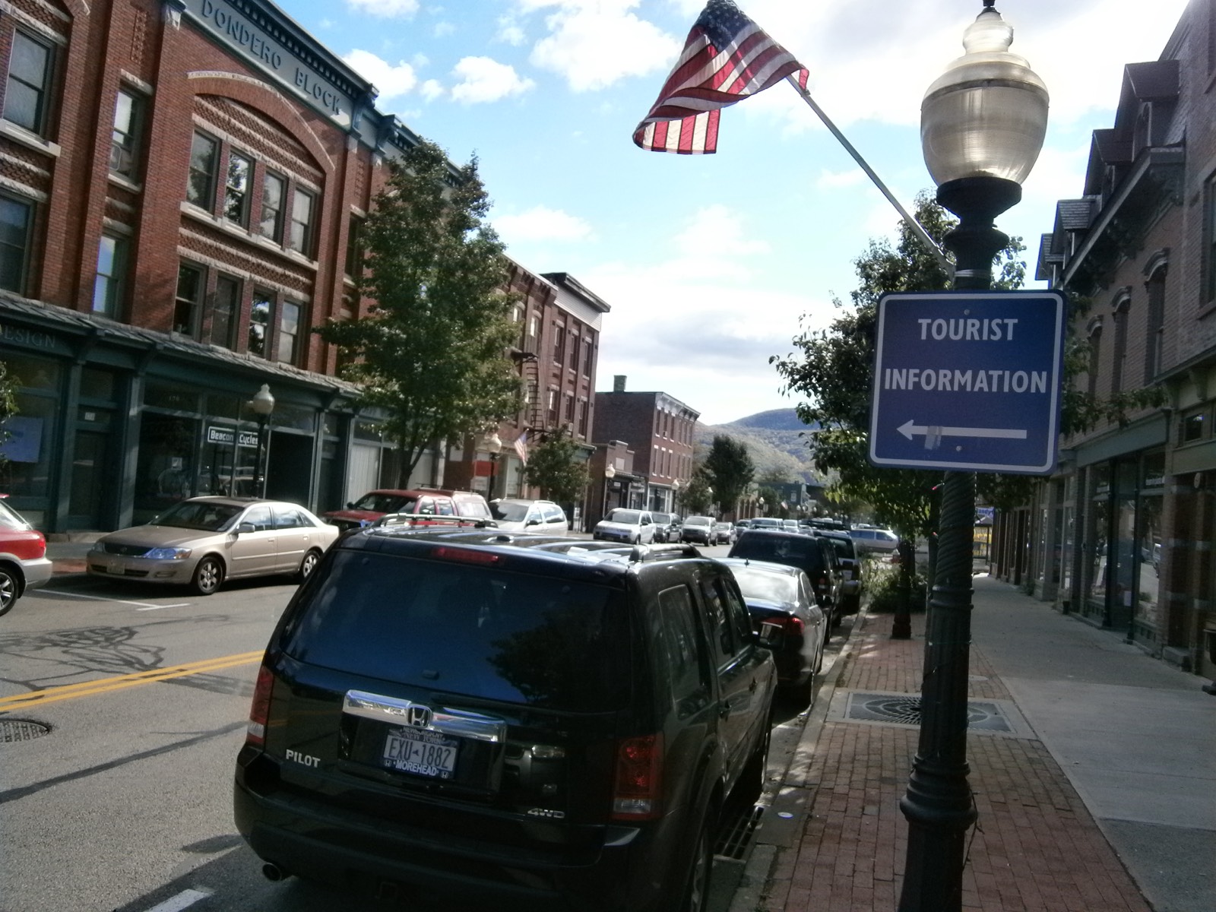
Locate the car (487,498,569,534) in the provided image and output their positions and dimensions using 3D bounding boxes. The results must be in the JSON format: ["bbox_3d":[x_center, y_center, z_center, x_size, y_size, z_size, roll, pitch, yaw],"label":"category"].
[{"bbox_3d":[-3.039,2.257,28.035,1.920,1.780,4.900,4,-3,18],"label":"car"}]

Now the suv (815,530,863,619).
[{"bbox_3d":[5.245,2.719,22.064,1.820,1.800,4.450,4,-3,18],"label":"suv"}]

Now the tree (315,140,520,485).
[{"bbox_3d":[-5.376,-3.122,25.514,5.600,11.600,5.400,4,-3,18],"label":"tree"}]

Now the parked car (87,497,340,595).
[{"bbox_3d":[-6.636,1.523,16.017,1.830,1.460,4.870,4,-3,18],"label":"parked car"}]

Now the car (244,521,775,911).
[{"bbox_3d":[-0.085,1.359,5.650,1.990,1.830,4.850,4,-3,16],"label":"car"}]

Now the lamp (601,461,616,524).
[{"bbox_3d":[-0.015,2.174,42.640,0.480,3.790,0.480,4,-3,18],"label":"lamp"}]

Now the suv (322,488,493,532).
[{"bbox_3d":[-4.757,1.743,22.202,1.820,1.900,5.250,4,-3,18],"label":"suv"}]

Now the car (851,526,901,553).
[{"bbox_3d":[17.701,5.780,60.215,4.750,1.800,1.870,4,-3,18],"label":"car"}]

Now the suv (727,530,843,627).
[{"bbox_3d":[3.261,2.279,16.785,1.870,1.790,4.650,4,-3,18],"label":"suv"}]

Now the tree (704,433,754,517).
[{"bbox_3d":[9.361,2.362,71.604,4.000,8.000,4.000,4,-3,18],"label":"tree"}]

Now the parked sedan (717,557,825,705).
[{"bbox_3d":[1.804,2.015,11.468,1.840,1.450,4.780,4,-3,18],"label":"parked sedan"}]

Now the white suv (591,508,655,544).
[{"bbox_3d":[0.914,3.262,40.958,1.830,1.740,4.600,4,-3,18],"label":"white suv"}]

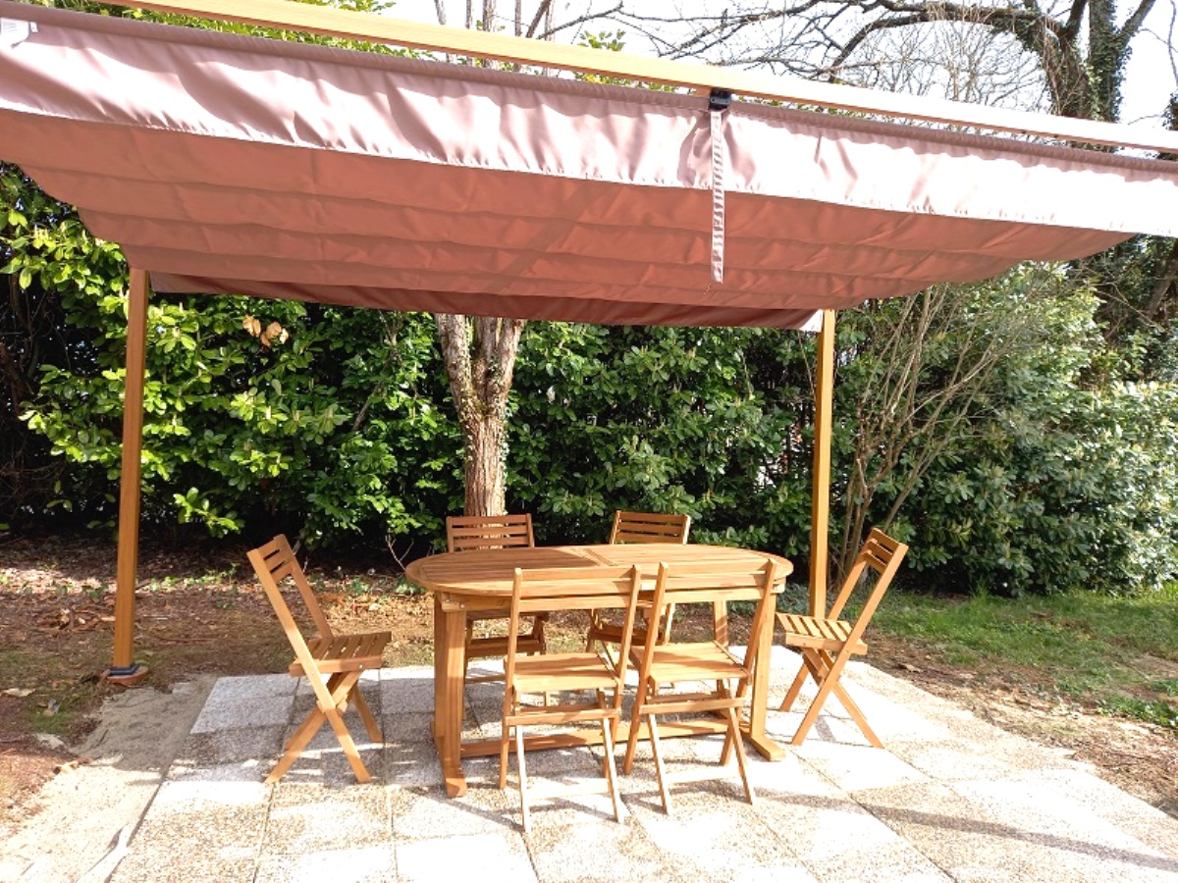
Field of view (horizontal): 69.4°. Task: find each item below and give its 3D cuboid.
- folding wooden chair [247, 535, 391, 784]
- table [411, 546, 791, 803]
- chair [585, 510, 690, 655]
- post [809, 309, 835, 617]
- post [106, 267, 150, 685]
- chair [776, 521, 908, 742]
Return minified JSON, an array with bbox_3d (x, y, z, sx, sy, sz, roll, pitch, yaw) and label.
[{"bbox_3d":[-1.017,0.813,3.288,0.462,0.870,0.415,0,2,-7],"label":"folding wooden chair"},{"bbox_3d":[0.050,0.879,3.540,1.586,0.745,0.934,0,2,-16],"label":"table"},{"bbox_3d":[0.216,0.800,4.130,0.415,0.870,0.462,2,2,29],"label":"chair"},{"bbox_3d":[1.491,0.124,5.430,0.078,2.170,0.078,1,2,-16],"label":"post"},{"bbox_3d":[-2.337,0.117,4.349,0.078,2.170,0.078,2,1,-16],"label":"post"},{"bbox_3d":[1.065,0.823,3.694,0.462,0.870,0.415,1,2,5],"label":"chair"}]

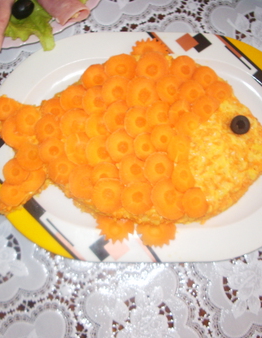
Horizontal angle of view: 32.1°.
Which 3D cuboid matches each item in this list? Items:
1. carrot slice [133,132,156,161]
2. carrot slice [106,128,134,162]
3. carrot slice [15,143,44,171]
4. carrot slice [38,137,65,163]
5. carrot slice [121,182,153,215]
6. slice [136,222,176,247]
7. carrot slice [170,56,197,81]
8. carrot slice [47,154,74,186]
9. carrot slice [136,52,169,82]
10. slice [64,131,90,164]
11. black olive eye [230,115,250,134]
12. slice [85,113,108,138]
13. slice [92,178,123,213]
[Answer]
[{"bbox_3d":[0.015,-0.021,0.434,0.025,0.004,0.025,0,81,-3],"label":"carrot slice"},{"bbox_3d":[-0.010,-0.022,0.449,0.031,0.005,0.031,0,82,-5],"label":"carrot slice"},{"bbox_3d":[-0.101,-0.012,0.453,0.029,0.004,0.028,0,83,-3],"label":"carrot slice"},{"bbox_3d":[-0.078,-0.018,0.453,0.027,0.004,0.027,0,81,-1],"label":"carrot slice"},{"bbox_3d":[0.006,0.029,0.449,0.031,0.004,0.032,0,88,-3],"label":"carrot slice"},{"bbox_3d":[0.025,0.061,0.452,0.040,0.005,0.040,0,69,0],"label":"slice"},{"bbox_3d":[0.055,-0.104,0.473,0.028,0.004,0.029,0,77,-6],"label":"carrot slice"},{"bbox_3d":[-0.070,0.001,0.451,0.029,0.004,0.029,0,87,1],"label":"carrot slice"},{"bbox_3d":[0.023,-0.107,0.472,0.034,0.004,0.033,0,77,-3],"label":"carrot slice"},{"bbox_3d":[-0.052,-0.020,0.452,0.029,0.004,0.031,0,81,1],"label":"slice"},{"bbox_3d":[0.106,-0.043,0.441,0.019,0.007,0.019,1,78,-6],"label":"black olive eye"},{"bbox_3d":[-0.031,-0.043,0.453,0.027,0.005,0.027,0,82,-6],"label":"slice"},{"bbox_3d":[-0.022,0.027,0.448,0.031,0.004,0.034,0,88,-1],"label":"slice"}]

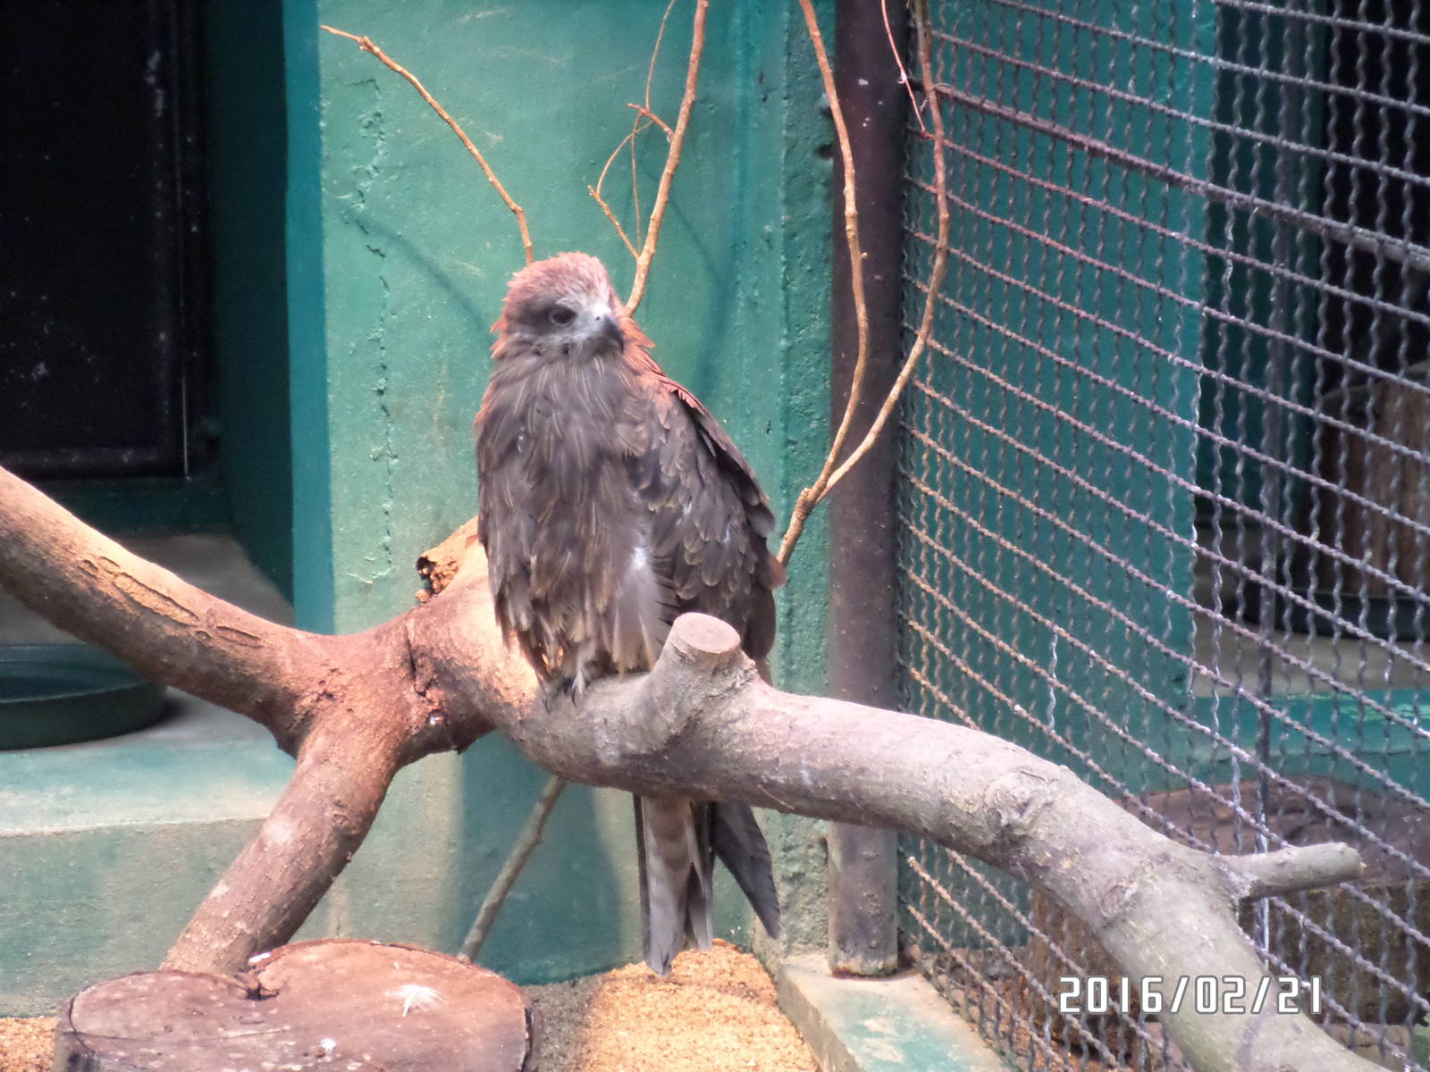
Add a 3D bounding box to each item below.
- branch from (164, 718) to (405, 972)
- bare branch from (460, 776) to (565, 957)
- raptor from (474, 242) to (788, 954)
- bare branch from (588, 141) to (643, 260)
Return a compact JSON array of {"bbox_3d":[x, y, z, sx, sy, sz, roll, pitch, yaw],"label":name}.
[{"bbox_3d":[-0.297,0.215,3.120,0.070,0.200,0.070,30,10,0],"label":"branch"},{"bbox_3d":[-0.146,0.240,3.280,0.014,0.160,0.014,28,11,0],"label":"bare branch"},{"bbox_3d":[-0.059,0.052,3.120,0.185,0.520,0.220,6,13,26],"label":"raptor"},{"bbox_3d":[-0.073,-0.246,3.330,0.042,0.088,0.030,0,12,0],"label":"bare branch"}]

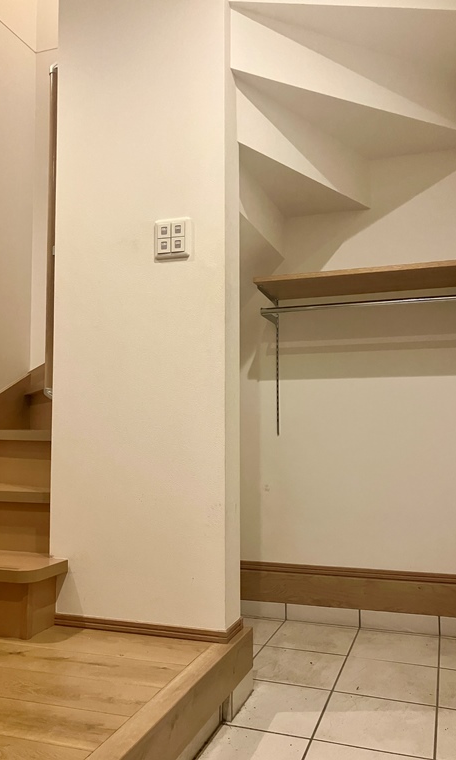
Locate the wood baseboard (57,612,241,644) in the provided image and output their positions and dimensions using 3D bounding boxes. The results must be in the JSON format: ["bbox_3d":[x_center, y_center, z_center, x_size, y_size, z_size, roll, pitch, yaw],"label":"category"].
[{"bbox_3d":[-0.242,0.743,1.901,0.571,0.034,0.160,-2,-5,20],"label":"wood baseboard"}]

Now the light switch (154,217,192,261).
[{"bbox_3d":[-0.173,-0.431,1.885,0.118,0.120,0.015,-2,-5,20],"label":"light switch"}]

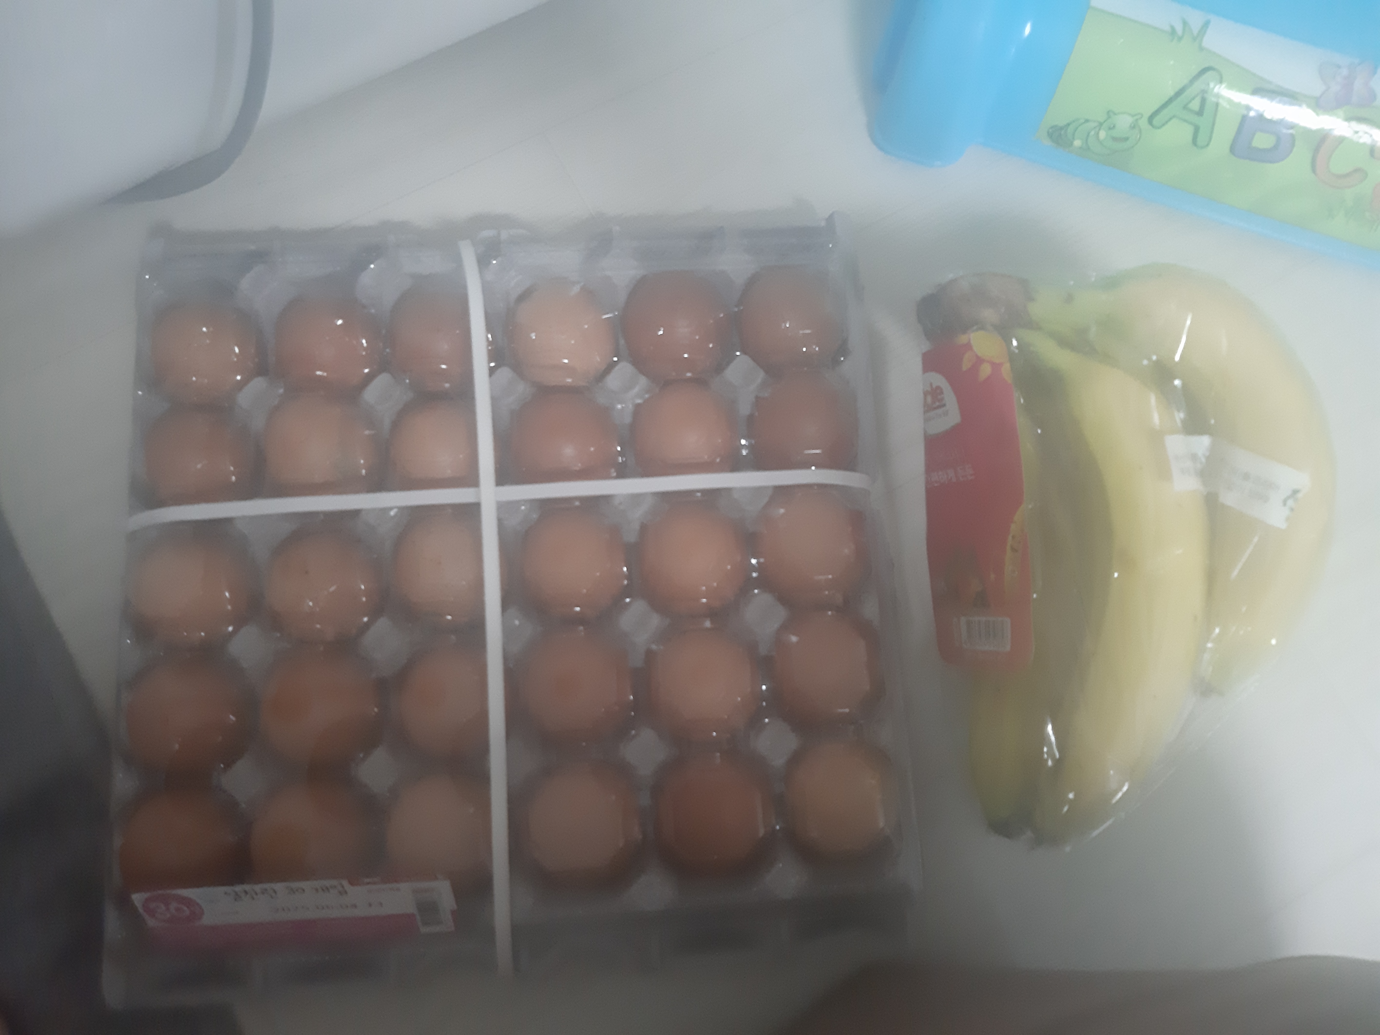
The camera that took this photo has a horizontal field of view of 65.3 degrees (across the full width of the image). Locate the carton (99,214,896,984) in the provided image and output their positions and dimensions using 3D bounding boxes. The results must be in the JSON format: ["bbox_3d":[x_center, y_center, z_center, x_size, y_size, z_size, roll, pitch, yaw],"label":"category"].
[{"bbox_3d":[-0.070,0.019,0.417,0.298,0.068,0.288,-4,76,-2],"label":"carton"}]

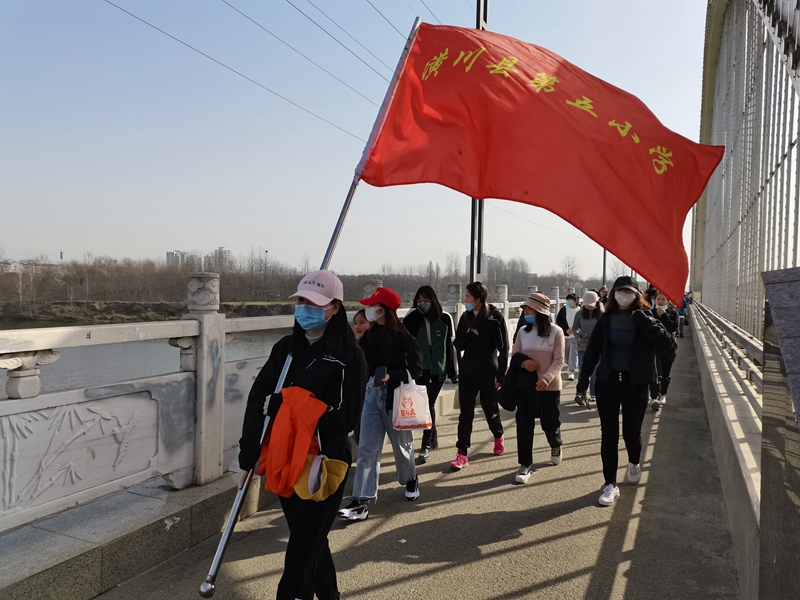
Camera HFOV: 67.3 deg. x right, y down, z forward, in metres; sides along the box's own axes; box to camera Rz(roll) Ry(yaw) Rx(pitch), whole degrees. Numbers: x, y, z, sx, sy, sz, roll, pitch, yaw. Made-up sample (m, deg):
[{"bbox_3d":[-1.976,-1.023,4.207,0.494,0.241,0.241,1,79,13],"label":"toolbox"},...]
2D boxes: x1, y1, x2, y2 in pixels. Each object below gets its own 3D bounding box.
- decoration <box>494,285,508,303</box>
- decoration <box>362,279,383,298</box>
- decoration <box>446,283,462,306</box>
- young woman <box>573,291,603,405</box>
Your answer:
[{"bbox_3d":[1.885,-0.120,11.060,0.220,0.290,0.220,1,1,25],"label":"decoration"},{"bbox_3d":[-0.286,-0.070,6.480,0.220,0.290,0.220,1,1,0],"label":"decoration"},{"bbox_3d":[0.798,-0.089,8.770,0.220,0.290,0.220,1,1,25],"label":"decoration"},{"bbox_3d":[2.688,0.676,8.500,0.490,1.610,0.470,1,1,25],"label":"young woman"}]

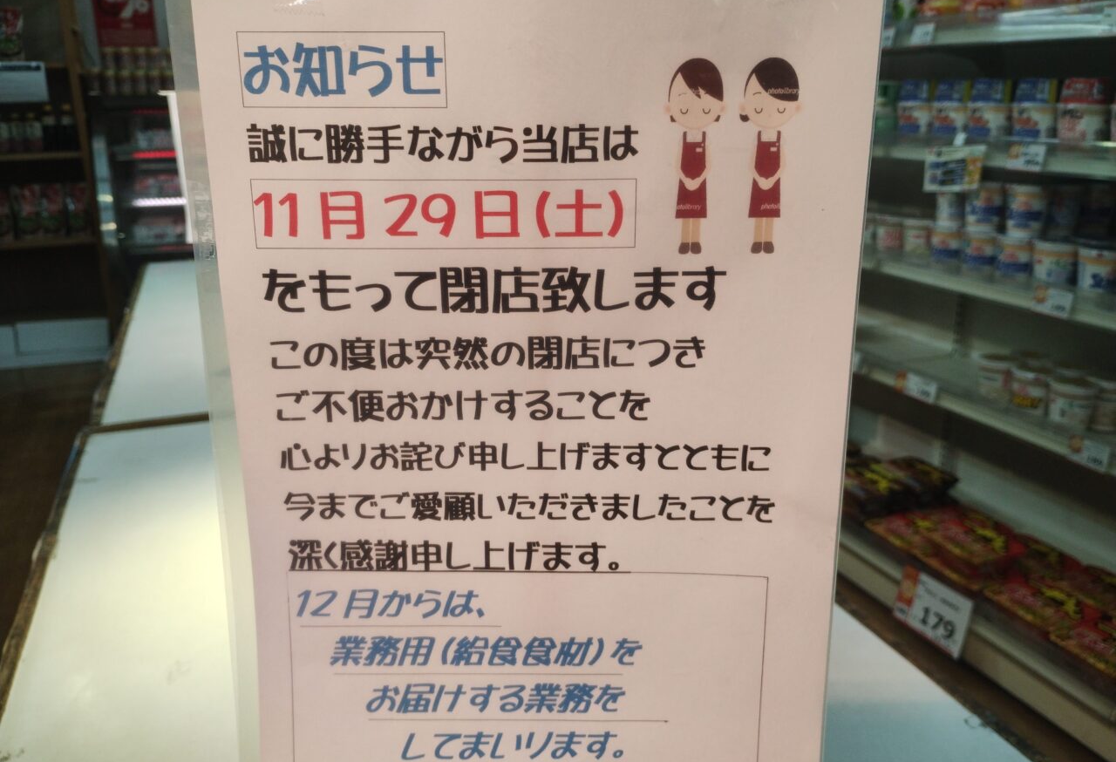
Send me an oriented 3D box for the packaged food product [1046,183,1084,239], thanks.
[{"bbox_3d":[1.108,-0.376,2.006,0.084,0.107,0.084,-17,24,-41],"label":"packaged food product"}]

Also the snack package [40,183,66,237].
[{"bbox_3d":[-2.401,-0.808,4.288,0.115,0.250,0.060,-8,19,-22],"label":"snack package"}]

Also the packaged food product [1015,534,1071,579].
[{"bbox_3d":[1.121,0.443,2.188,0.148,0.060,0.172,-8,20,-22],"label":"packaged food product"}]

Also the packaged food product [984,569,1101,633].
[{"bbox_3d":[1.061,0.518,1.993,0.155,0.058,0.176,-8,19,-22],"label":"packaged food product"}]

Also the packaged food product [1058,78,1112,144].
[{"bbox_3d":[1.062,-0.538,1.834,0.091,0.145,0.091,-13,22,-33],"label":"packaged food product"}]

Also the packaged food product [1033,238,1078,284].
[{"bbox_3d":[1.053,-0.239,1.921,0.096,0.107,0.096,-8,19,-22],"label":"packaged food product"}]

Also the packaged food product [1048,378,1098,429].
[{"bbox_3d":[1.102,0.055,1.949,0.091,0.100,0.091,-17,24,-41],"label":"packaged food product"}]

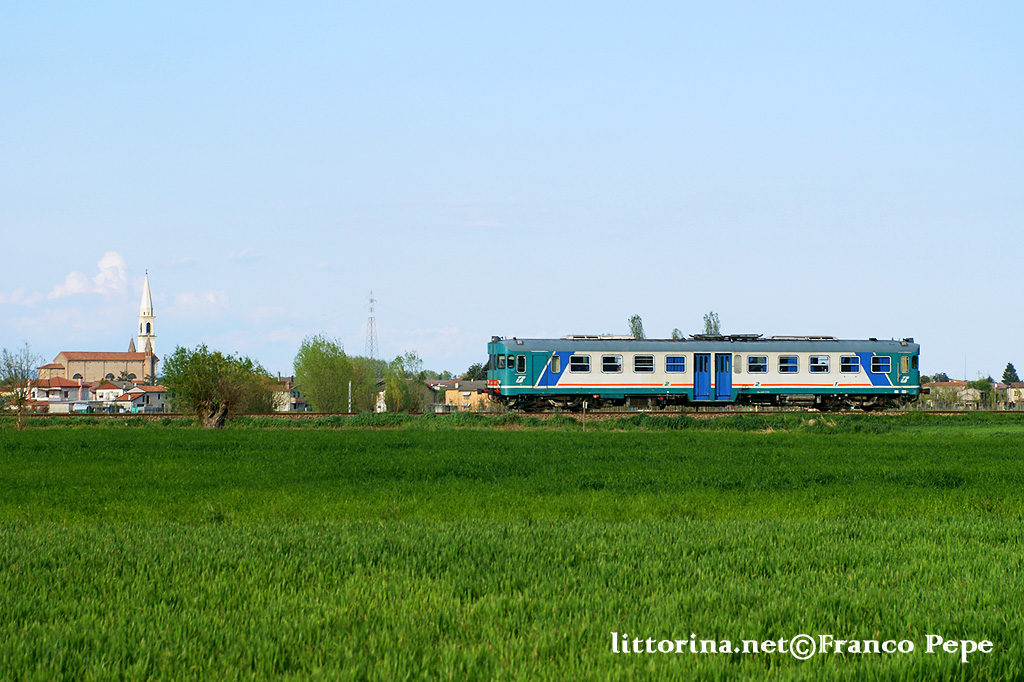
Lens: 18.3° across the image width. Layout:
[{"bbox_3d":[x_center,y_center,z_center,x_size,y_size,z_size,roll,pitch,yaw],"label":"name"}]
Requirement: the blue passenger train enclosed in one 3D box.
[{"bbox_3d":[9.754,1.672,158.939,23.500,3.850,2.900,0,-1,-18],"label":"blue passenger train"}]

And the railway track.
[{"bbox_3d":[1.630,3.758,156.224,51.576,0.450,2.400,0,-1,-18],"label":"railway track"}]

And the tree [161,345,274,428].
[{"bbox_3d":[-13.483,2.107,145.800,5.100,3.848,4.900,0,-1,0],"label":"tree"}]

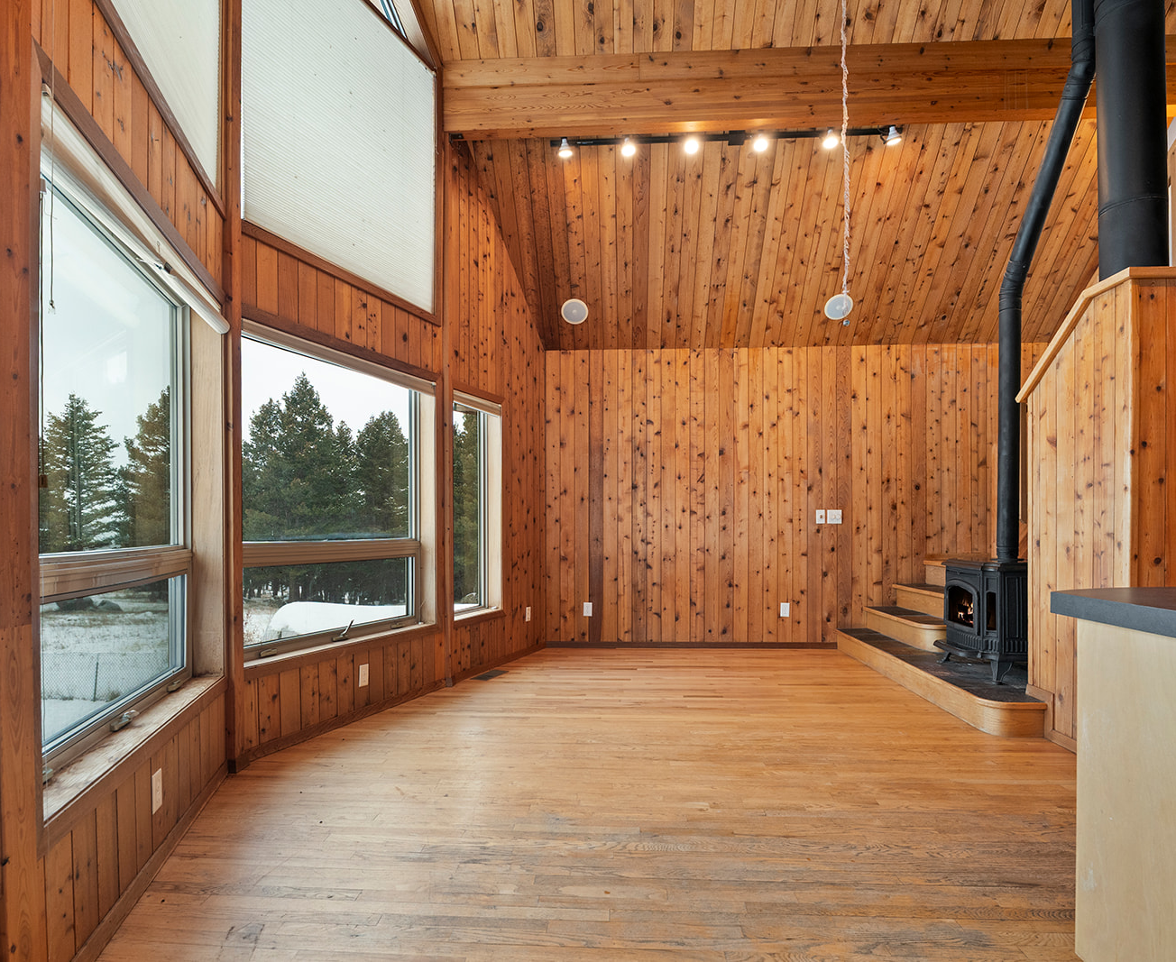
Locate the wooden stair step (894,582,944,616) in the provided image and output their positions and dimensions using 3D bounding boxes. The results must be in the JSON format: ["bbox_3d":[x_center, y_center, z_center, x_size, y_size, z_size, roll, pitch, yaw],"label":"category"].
[{"bbox_3d":[2.680,0.916,4.820,0.320,0.190,0.930,0,-2,2],"label":"wooden stair step"}]

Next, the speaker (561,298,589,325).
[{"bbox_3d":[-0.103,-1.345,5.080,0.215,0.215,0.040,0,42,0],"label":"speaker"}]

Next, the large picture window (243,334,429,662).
[{"bbox_3d":[-1.275,0.104,3.385,0.120,1.430,1.400,-1,-2,22],"label":"large picture window"}]

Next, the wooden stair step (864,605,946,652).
[{"bbox_3d":[2.440,1.097,4.790,0.330,0.185,0.970,0,-2,2],"label":"wooden stair step"}]

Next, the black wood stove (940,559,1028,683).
[{"bbox_3d":[2.380,0.800,3.770,0.470,0.650,0.560,0,-2,2],"label":"black wood stove"}]

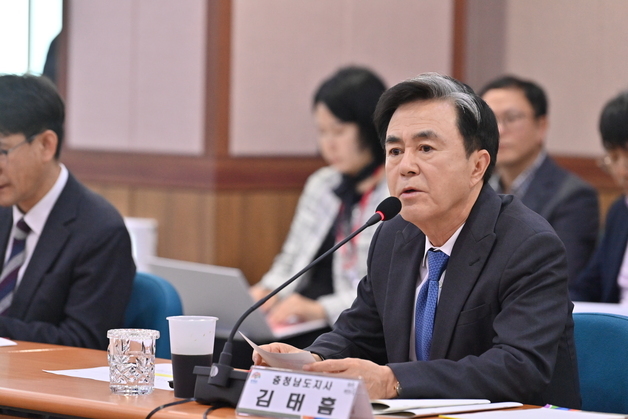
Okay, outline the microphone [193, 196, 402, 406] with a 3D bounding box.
[{"bbox_3d":[-0.043,0.143,5.334,0.368,0.331,0.130,0,3,-34],"label":"microphone"}]

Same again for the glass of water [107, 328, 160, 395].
[{"bbox_3d":[-0.298,0.251,5.347,0.086,0.102,0.086,1,2,0],"label":"glass of water"}]

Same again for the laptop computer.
[{"bbox_3d":[-0.158,0.190,7.250,0.300,0.190,0.315,-1,3,-44],"label":"laptop computer"}]

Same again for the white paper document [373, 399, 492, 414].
[{"bbox_3d":[0.116,0.308,5.296,0.280,0.015,0.210,-1,3,-42],"label":"white paper document"}]

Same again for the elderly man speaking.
[{"bbox_3d":[0.210,0.395,5.596,0.660,1.260,0.540,-1,3,-44],"label":"elderly man speaking"}]

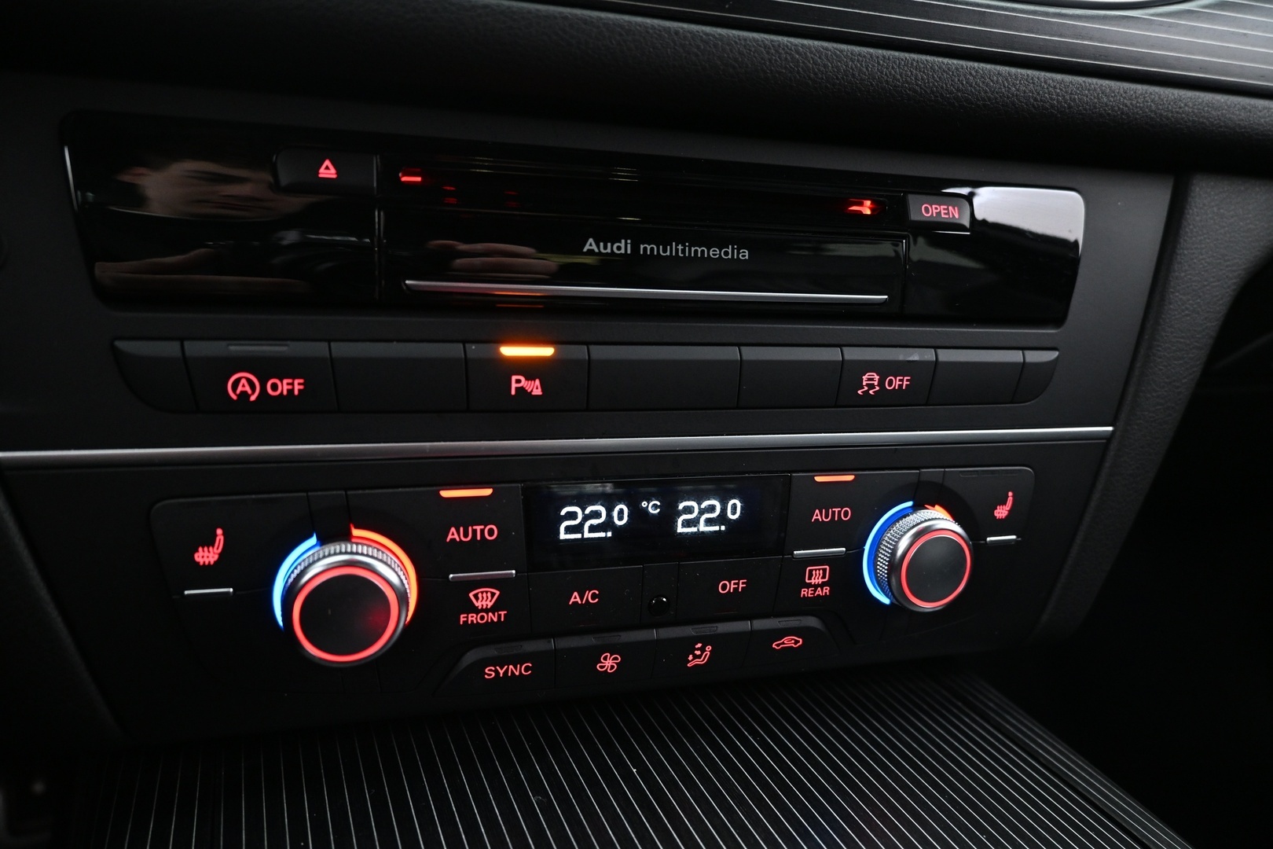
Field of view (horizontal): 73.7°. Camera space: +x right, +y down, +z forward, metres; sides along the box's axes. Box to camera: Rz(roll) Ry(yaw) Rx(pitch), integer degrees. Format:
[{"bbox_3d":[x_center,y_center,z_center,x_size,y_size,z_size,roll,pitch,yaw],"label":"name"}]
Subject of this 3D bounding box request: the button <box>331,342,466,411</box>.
[{"bbox_3d":[-0.055,-0.011,0.198,0.029,0.015,0.008,-1,6,-17],"label":"button"}]

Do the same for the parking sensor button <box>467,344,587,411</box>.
[{"bbox_3d":[-0.027,-0.012,0.206,0.029,0.015,0.008,-1,6,-17],"label":"parking sensor button"}]

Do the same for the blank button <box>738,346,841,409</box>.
[{"bbox_3d":[0.039,-0.013,0.227,0.029,0.015,0.008,-1,6,-17],"label":"blank button"}]

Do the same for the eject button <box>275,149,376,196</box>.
[{"bbox_3d":[-0.068,-0.055,0.189,0.020,0.009,0.008,-1,5,-17],"label":"eject button"}]

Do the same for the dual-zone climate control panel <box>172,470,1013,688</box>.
[{"bbox_3d":[0.006,0.041,0.221,0.232,0.054,0.024,-1,13,-17],"label":"dual-zone climate control panel"}]

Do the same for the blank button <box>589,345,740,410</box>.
[{"bbox_3d":[0.006,-0.012,0.217,0.040,0.015,0.008,-1,6,-17],"label":"blank button"}]

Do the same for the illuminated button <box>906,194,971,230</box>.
[{"bbox_3d":[0.082,-0.058,0.235,0.020,0.009,0.008,-1,5,-17],"label":"illuminated button"}]

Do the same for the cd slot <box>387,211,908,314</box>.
[{"bbox_3d":[0.007,-0.039,0.214,0.135,0.020,0.010,-1,5,-17],"label":"cd slot"}]

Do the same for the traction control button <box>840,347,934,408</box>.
[{"bbox_3d":[0.067,-0.013,0.235,0.029,0.015,0.008,-1,6,-17],"label":"traction control button"}]

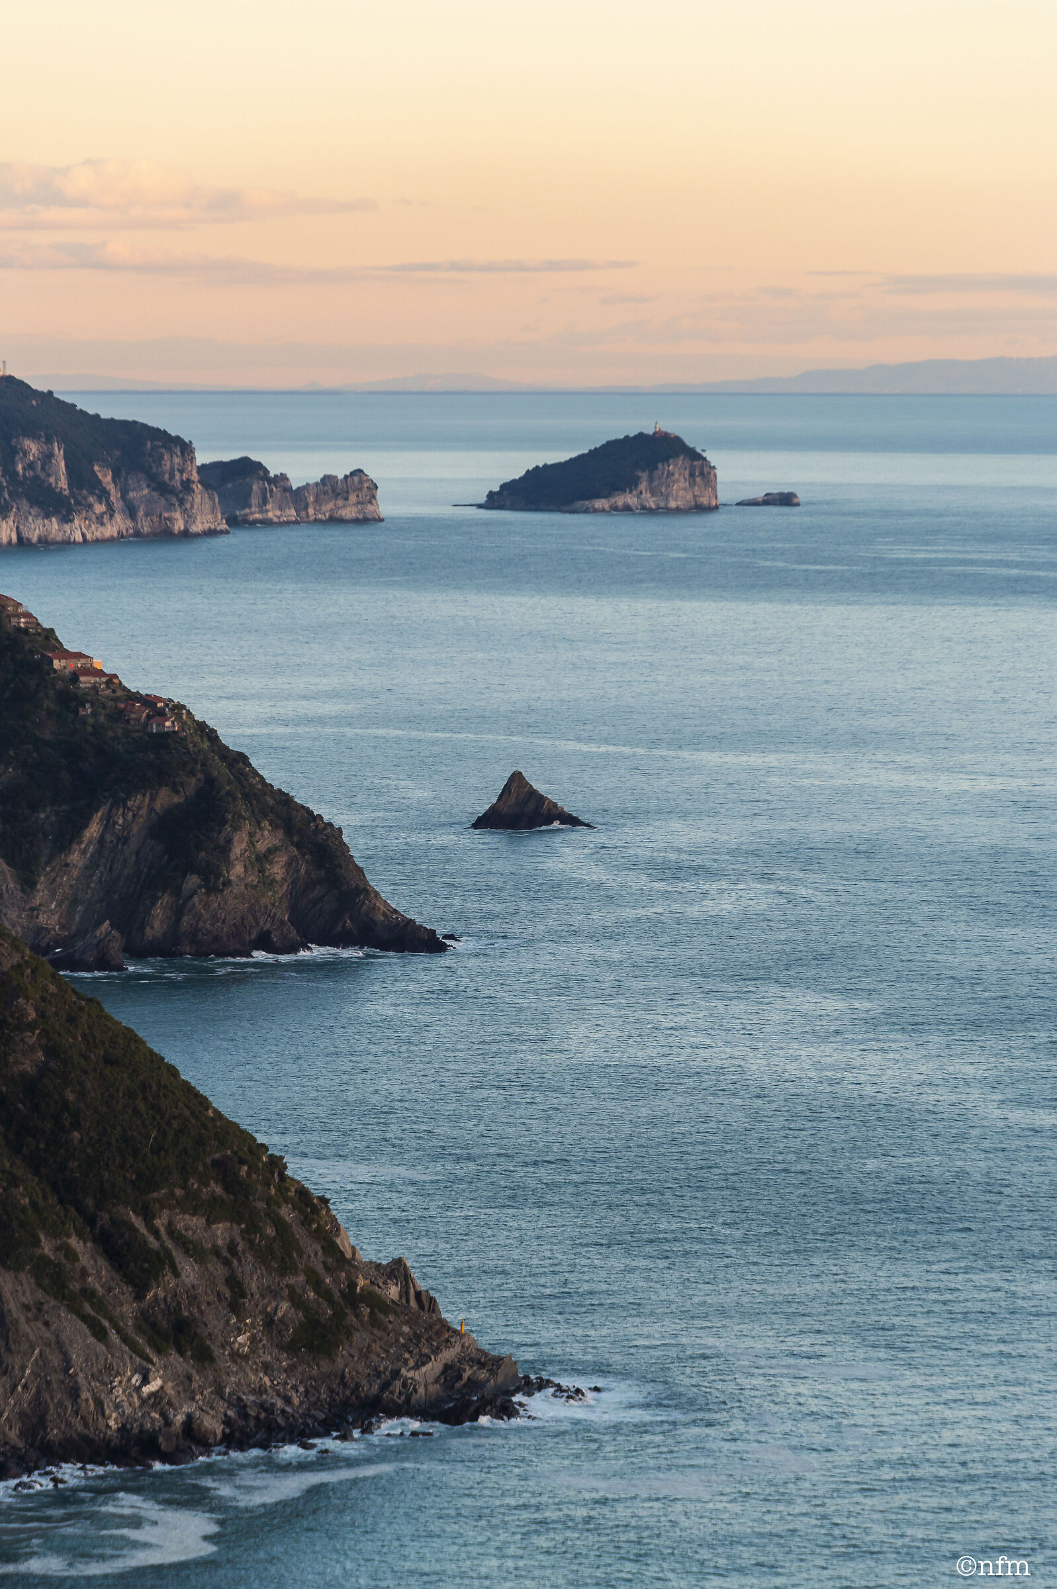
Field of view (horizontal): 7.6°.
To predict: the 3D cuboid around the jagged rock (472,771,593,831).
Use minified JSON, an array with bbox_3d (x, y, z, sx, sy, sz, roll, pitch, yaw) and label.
[{"bbox_3d":[2.100,2.000,3850.000,59.000,28.000,35.000,0,3,0],"label":"jagged rock"}]

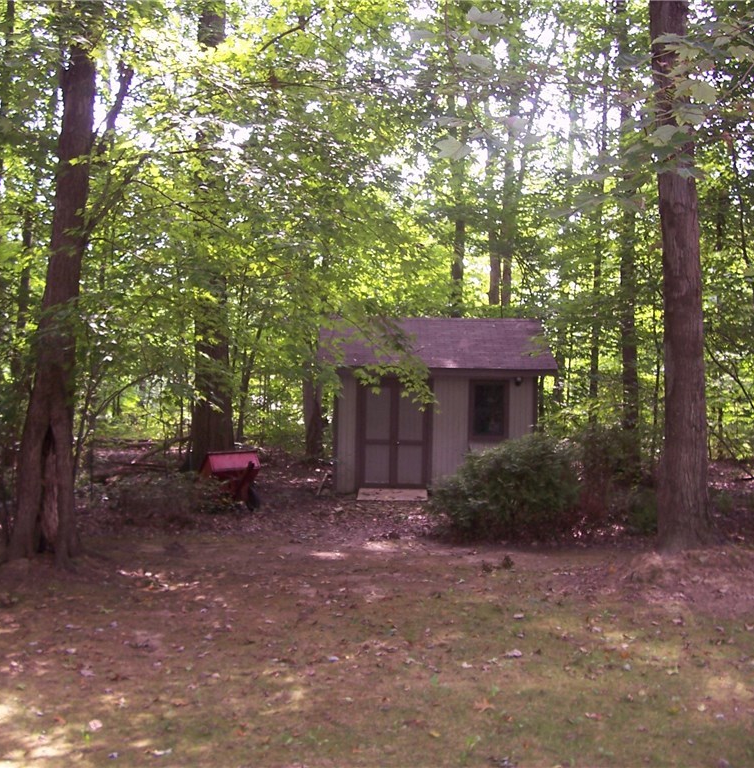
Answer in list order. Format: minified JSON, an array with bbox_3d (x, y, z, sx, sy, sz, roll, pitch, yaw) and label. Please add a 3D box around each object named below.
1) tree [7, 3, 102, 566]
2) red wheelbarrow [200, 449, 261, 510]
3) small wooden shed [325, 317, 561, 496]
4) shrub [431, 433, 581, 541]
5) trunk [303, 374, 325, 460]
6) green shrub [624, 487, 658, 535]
[{"bbox_3d":[-3.540,-1.100,11.000,0.920,6.100,0.800,0,0,0],"label":"tree"},{"bbox_3d":[-2.330,1.520,15.950,0.880,0.950,1.000,1,0,-23],"label":"red wheelbarrow"},{"bbox_3d":[1.065,0.355,19.600,4.260,3.240,3.450,0,0,-1],"label":"small wooden shed"},{"bbox_3d":[1.710,1.290,13.300,1.950,1.330,1.650,0,0,0],"label":"shrub"},{"bbox_3d":[-1.650,0.850,26.500,0.550,2.300,0.520,0,0,0],"label":"trunk"},{"bbox_3d":[3.620,1.690,13.500,0.550,0.640,0.500,0,0,0],"label":"green shrub"}]

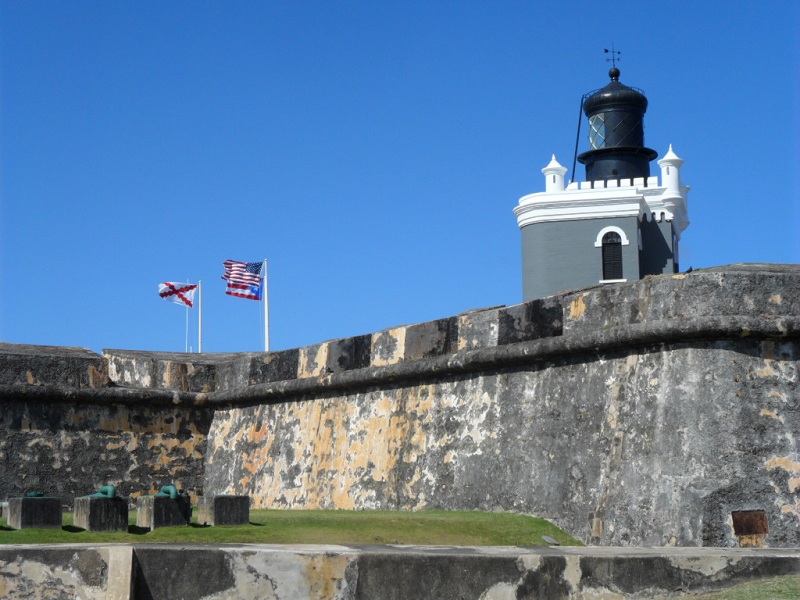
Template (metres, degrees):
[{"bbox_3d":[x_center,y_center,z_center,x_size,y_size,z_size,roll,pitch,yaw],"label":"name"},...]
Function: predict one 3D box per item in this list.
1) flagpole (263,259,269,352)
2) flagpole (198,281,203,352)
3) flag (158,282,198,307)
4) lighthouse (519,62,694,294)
[{"bbox_3d":[-8.189,1.455,88.586,0.200,8.000,0.200,0,-8,0],"label":"flagpole"},{"bbox_3d":[-13.168,2.613,95.493,0.150,7.800,0.150,0,-8,0],"label":"flagpole"},{"bbox_3d":[-14.588,-0.362,95.890,2.550,1.570,0.400,0,-8,0],"label":"flag"},{"bbox_3d":[12.087,-6.623,86.133,9.600,15.300,9.000,-2,-8,14],"label":"lighthouse"}]

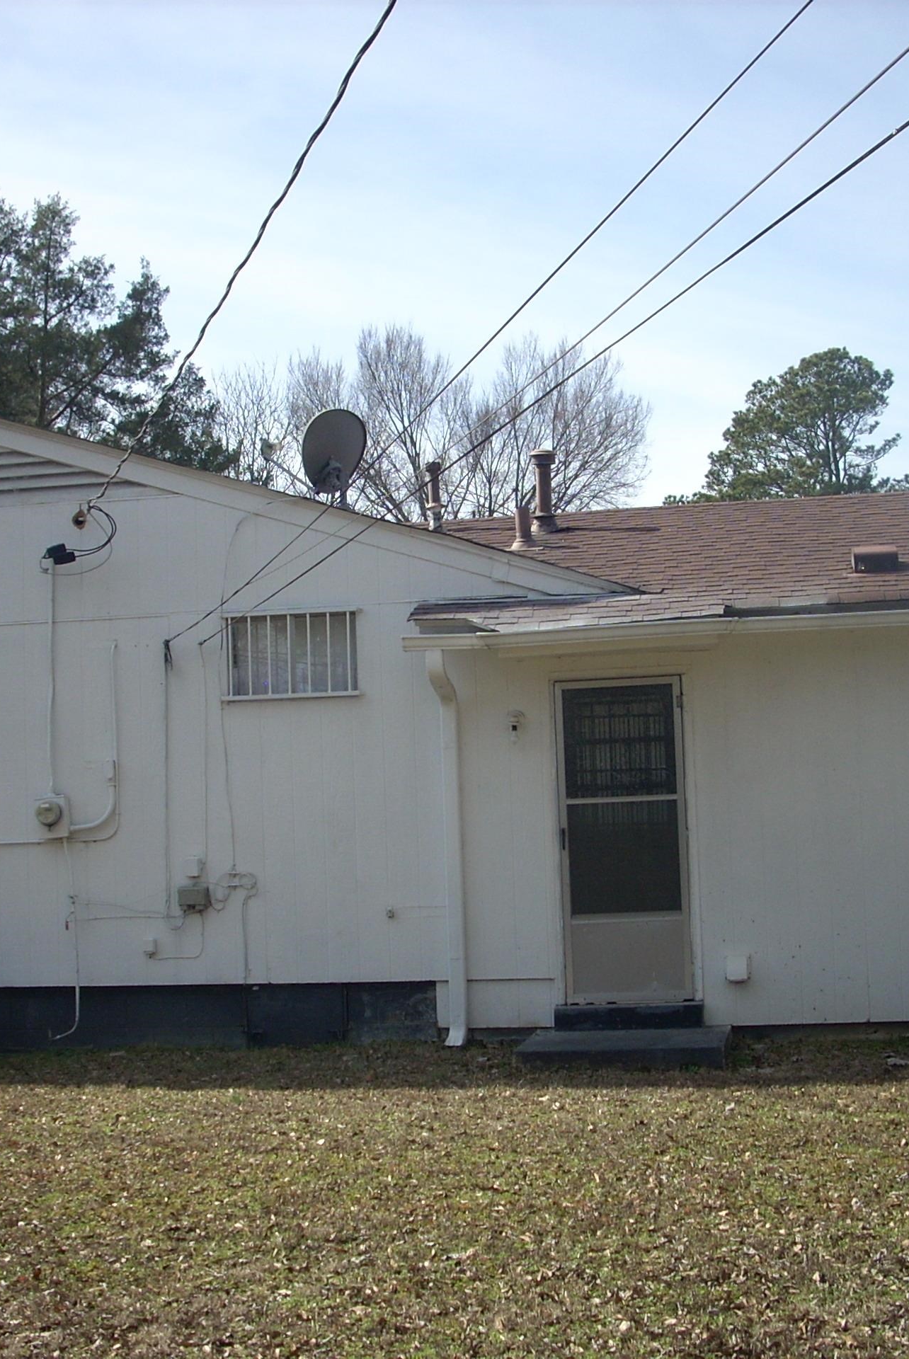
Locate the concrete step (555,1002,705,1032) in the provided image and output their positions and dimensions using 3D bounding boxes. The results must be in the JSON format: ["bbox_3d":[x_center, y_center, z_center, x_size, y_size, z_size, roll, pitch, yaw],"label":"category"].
[{"bbox_3d":[1.108,2.142,12.271,0.950,0.180,0.280,-3,-5,9],"label":"concrete step"}]

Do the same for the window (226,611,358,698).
[{"bbox_3d":[-1.074,-0.169,12.835,0.910,0.560,0.100,-3,-5,9],"label":"window"}]

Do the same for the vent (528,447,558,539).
[{"bbox_3d":[0.712,-1.475,15.350,0.220,0.690,0.240,-3,-5,9],"label":"vent"}]

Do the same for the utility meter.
[{"bbox_3d":[-2.697,0.908,12.949,0.210,0.260,0.200,-3,-5,9],"label":"utility meter"}]

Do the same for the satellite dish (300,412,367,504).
[{"bbox_3d":[-0.814,-1.498,13.100,0.480,0.640,0.320,2,-6,-38],"label":"satellite dish"}]

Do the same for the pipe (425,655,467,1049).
[{"bbox_3d":[-0.045,1.071,12.425,0.140,2.520,0.380,-3,-5,9],"label":"pipe"}]

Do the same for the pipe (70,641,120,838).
[{"bbox_3d":[-2.410,0.404,13.008,0.330,1.300,0.070,-3,-5,9],"label":"pipe"}]

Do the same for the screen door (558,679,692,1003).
[{"bbox_3d":[1.095,1.036,12.439,0.830,2.060,0.060,-3,-5,9],"label":"screen door"}]

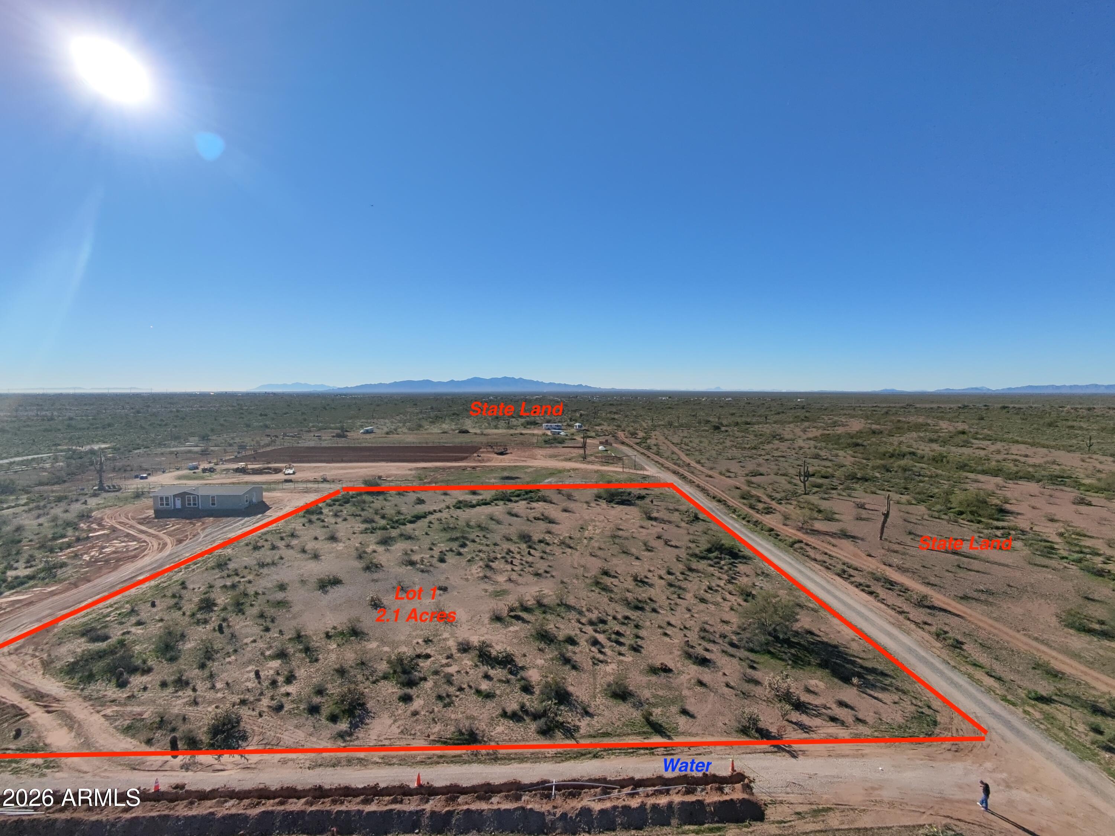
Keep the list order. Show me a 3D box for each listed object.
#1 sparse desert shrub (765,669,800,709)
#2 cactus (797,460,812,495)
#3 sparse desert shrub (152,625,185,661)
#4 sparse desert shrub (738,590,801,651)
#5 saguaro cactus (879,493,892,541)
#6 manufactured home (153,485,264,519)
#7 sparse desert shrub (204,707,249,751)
[{"bbox_3d":[17.837,21.131,40.918,2.500,2.279,2.400,1,3,24],"label":"sparse desert shrub"},{"bbox_3d":[58.346,13.925,121.529,2.600,8.176,2.200,2,3,26],"label":"cactus"},{"bbox_3d":[-36.681,20.637,48.541,2.450,2.354,2.350,-2,4,-38],"label":"sparse desert shrub"},{"bbox_3d":[21.118,19.471,51.182,5.500,4.510,5.300,1,3,23],"label":"sparse desert shrub"},{"bbox_3d":[53.435,16.170,83.865,1.850,7.688,1.300,2,4,33],"label":"saguaro cactus"},{"bbox_3d":[-71.930,16.405,107.023,17.782,4.520,8.200,0,3,-3],"label":"manufactured home"},{"bbox_3d":[-23.277,21.437,36.232,2.550,2.090,2.500,-2,4,-34],"label":"sparse desert shrub"}]

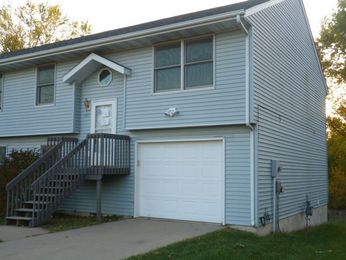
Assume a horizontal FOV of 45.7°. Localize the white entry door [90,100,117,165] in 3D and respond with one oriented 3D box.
[{"bbox_3d":[-2.171,0.096,12.736,1.035,2.091,0.101,-3,-7,30],"label":"white entry door"}]

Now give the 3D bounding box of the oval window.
[{"bbox_3d":[-2.128,-1.648,12.899,0.593,0.593,0.080,-3,-7,30],"label":"oval window"}]

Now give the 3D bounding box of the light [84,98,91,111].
[{"bbox_3d":[-2.715,-0.802,13.053,0.161,0.382,0.191,-3,-7,30],"label":"light"}]

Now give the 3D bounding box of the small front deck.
[{"bbox_3d":[-2.950,1.290,11.299,2.131,2.422,3.035,-3,-7,30],"label":"small front deck"}]

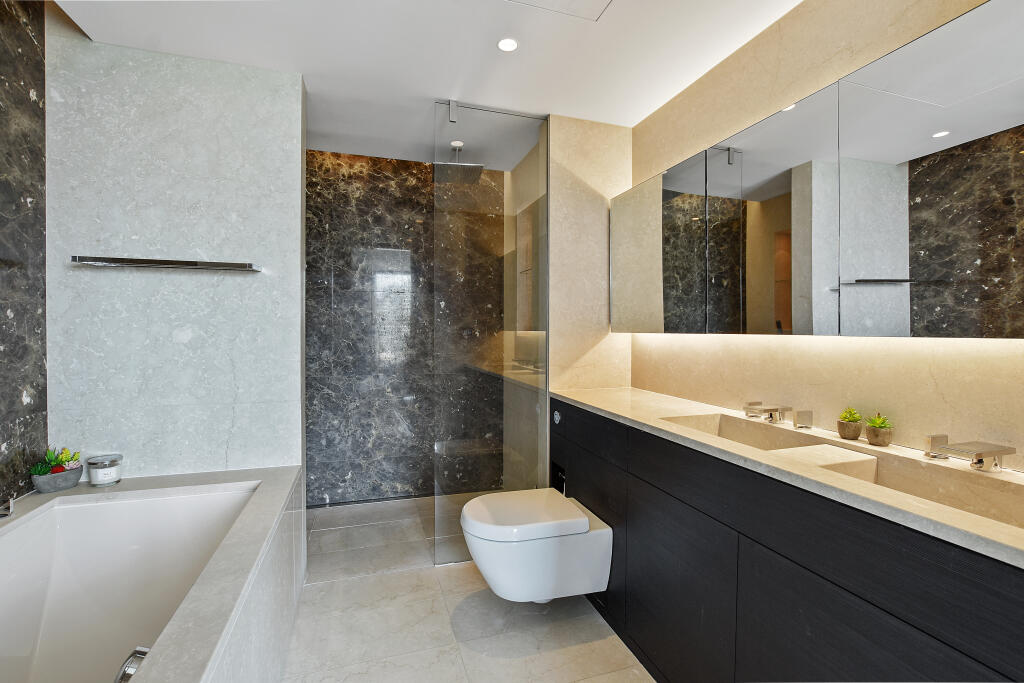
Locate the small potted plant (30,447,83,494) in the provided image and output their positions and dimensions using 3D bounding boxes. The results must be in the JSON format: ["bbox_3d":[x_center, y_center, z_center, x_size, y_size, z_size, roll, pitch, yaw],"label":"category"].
[{"bbox_3d":[-1.713,0.484,1.608,0.140,0.156,0.076,-1,2,-45],"label":"small potted plant"}]

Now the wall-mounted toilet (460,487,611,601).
[{"bbox_3d":[0.073,0.860,1.789,0.572,0.345,0.364,0,2,-19],"label":"wall-mounted toilet"}]

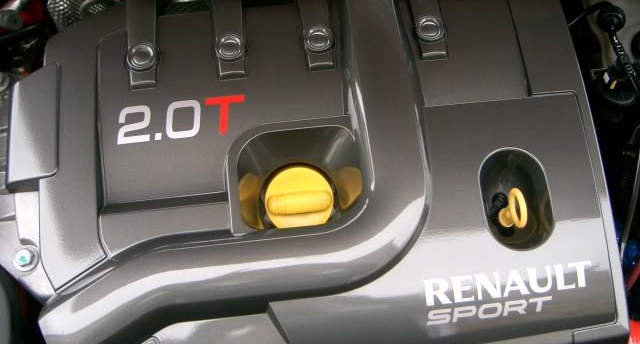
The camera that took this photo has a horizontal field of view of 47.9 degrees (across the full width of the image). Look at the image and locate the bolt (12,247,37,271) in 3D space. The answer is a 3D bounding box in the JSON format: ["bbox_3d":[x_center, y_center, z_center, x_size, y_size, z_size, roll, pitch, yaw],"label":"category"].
[{"bbox_3d":[-0.262,0.077,0.640,0.021,0.012,0.021,-4,75,-5],"label":"bolt"}]

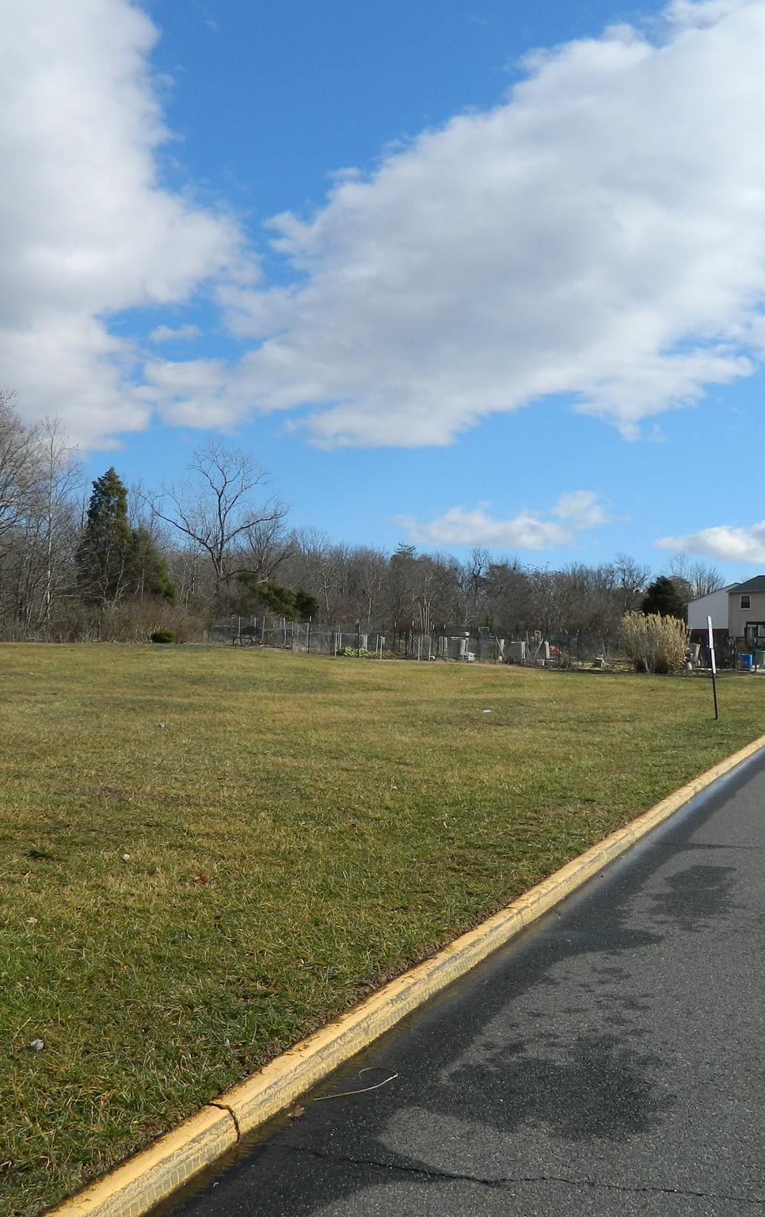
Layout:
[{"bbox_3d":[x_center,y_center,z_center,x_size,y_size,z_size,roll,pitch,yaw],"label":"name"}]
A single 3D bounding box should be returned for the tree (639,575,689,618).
[{"bbox_3d":[31.291,0.703,130.000,5.625,8.860,5.625,1,-3,0],"label":"tree"}]

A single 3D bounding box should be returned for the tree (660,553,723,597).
[{"bbox_3d":[41.164,-0.587,155.000,8.384,13.749,8.384,1,-3,0],"label":"tree"}]

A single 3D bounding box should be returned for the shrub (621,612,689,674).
[{"bbox_3d":[12.094,1.519,52.000,2.981,2.756,2.800,1,-3,0],"label":"shrub"}]

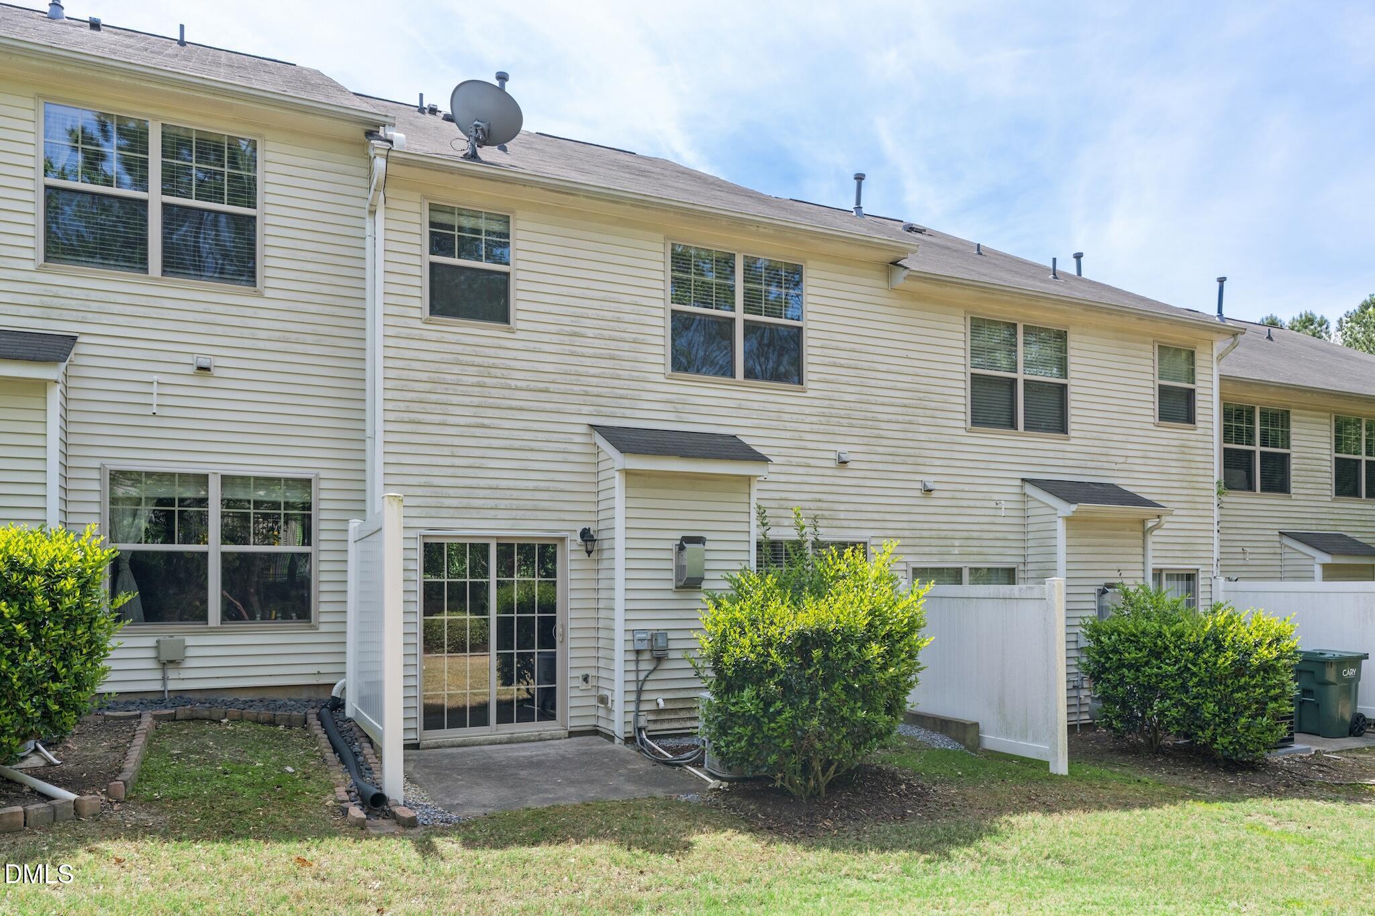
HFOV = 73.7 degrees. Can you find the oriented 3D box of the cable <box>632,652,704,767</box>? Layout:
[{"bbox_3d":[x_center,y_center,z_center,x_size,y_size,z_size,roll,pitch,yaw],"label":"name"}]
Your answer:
[{"bbox_3d":[-0.179,2.389,8.851,0.420,0.980,0.750,1,-3,-25],"label":"cable"}]

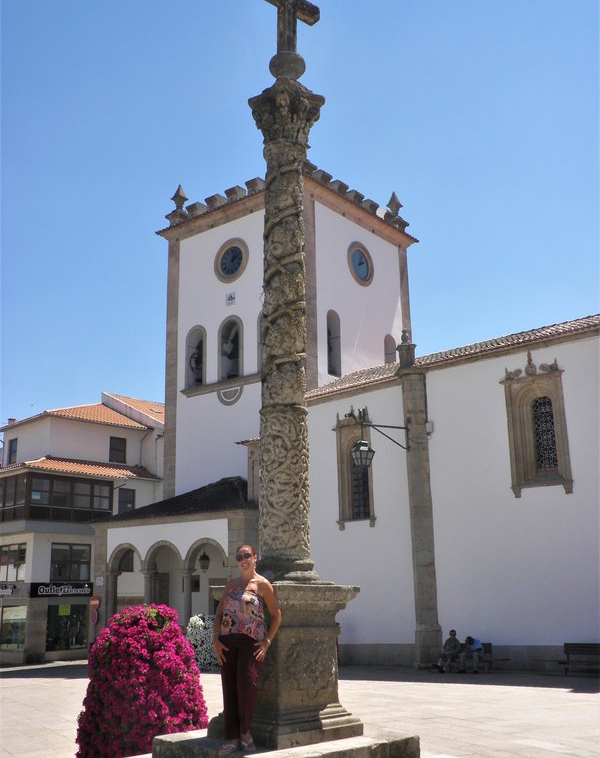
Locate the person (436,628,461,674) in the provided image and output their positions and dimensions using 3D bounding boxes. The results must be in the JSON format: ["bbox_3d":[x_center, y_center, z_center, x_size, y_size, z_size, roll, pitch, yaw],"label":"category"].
[{"bbox_3d":[4.379,7.828,23.919,0.550,1.220,0.850,-14,-19,41],"label":"person"}]

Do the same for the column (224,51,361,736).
[{"bbox_3d":[-0.163,-0.172,8.210,1.000,6.870,1.000,11,-18,-39],"label":"column"}]

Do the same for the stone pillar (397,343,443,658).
[{"bbox_3d":[3.640,3.600,26.308,0.780,10.609,0.720,-14,-19,41],"label":"stone pillar"}]

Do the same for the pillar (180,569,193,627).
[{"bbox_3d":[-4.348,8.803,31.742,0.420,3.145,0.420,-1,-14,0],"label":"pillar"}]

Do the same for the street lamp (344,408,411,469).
[{"bbox_3d":[2.563,1.915,26.235,2.300,1.835,0.650,8,-17,-32],"label":"street lamp"}]

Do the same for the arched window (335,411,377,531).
[{"bbox_3d":[1.861,2.987,28.560,1.780,3.967,0.400,-14,-19,41],"label":"arched window"}]

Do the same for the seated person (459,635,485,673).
[{"bbox_3d":[4.873,7.796,23.499,0.550,1.070,0.800,-14,-19,41],"label":"seated person"}]

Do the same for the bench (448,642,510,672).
[{"bbox_3d":[4.913,7.993,23.793,1.900,0.820,0.620,-14,-19,41],"label":"bench"}]

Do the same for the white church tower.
[{"bbox_3d":[-0.289,1.315,40.453,9.300,22.370,9.300,-12,-18,38],"label":"white church tower"}]

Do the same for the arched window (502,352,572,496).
[{"bbox_3d":[6.818,1.239,24.264,1.900,4.184,0.400,-14,-19,41],"label":"arched window"}]

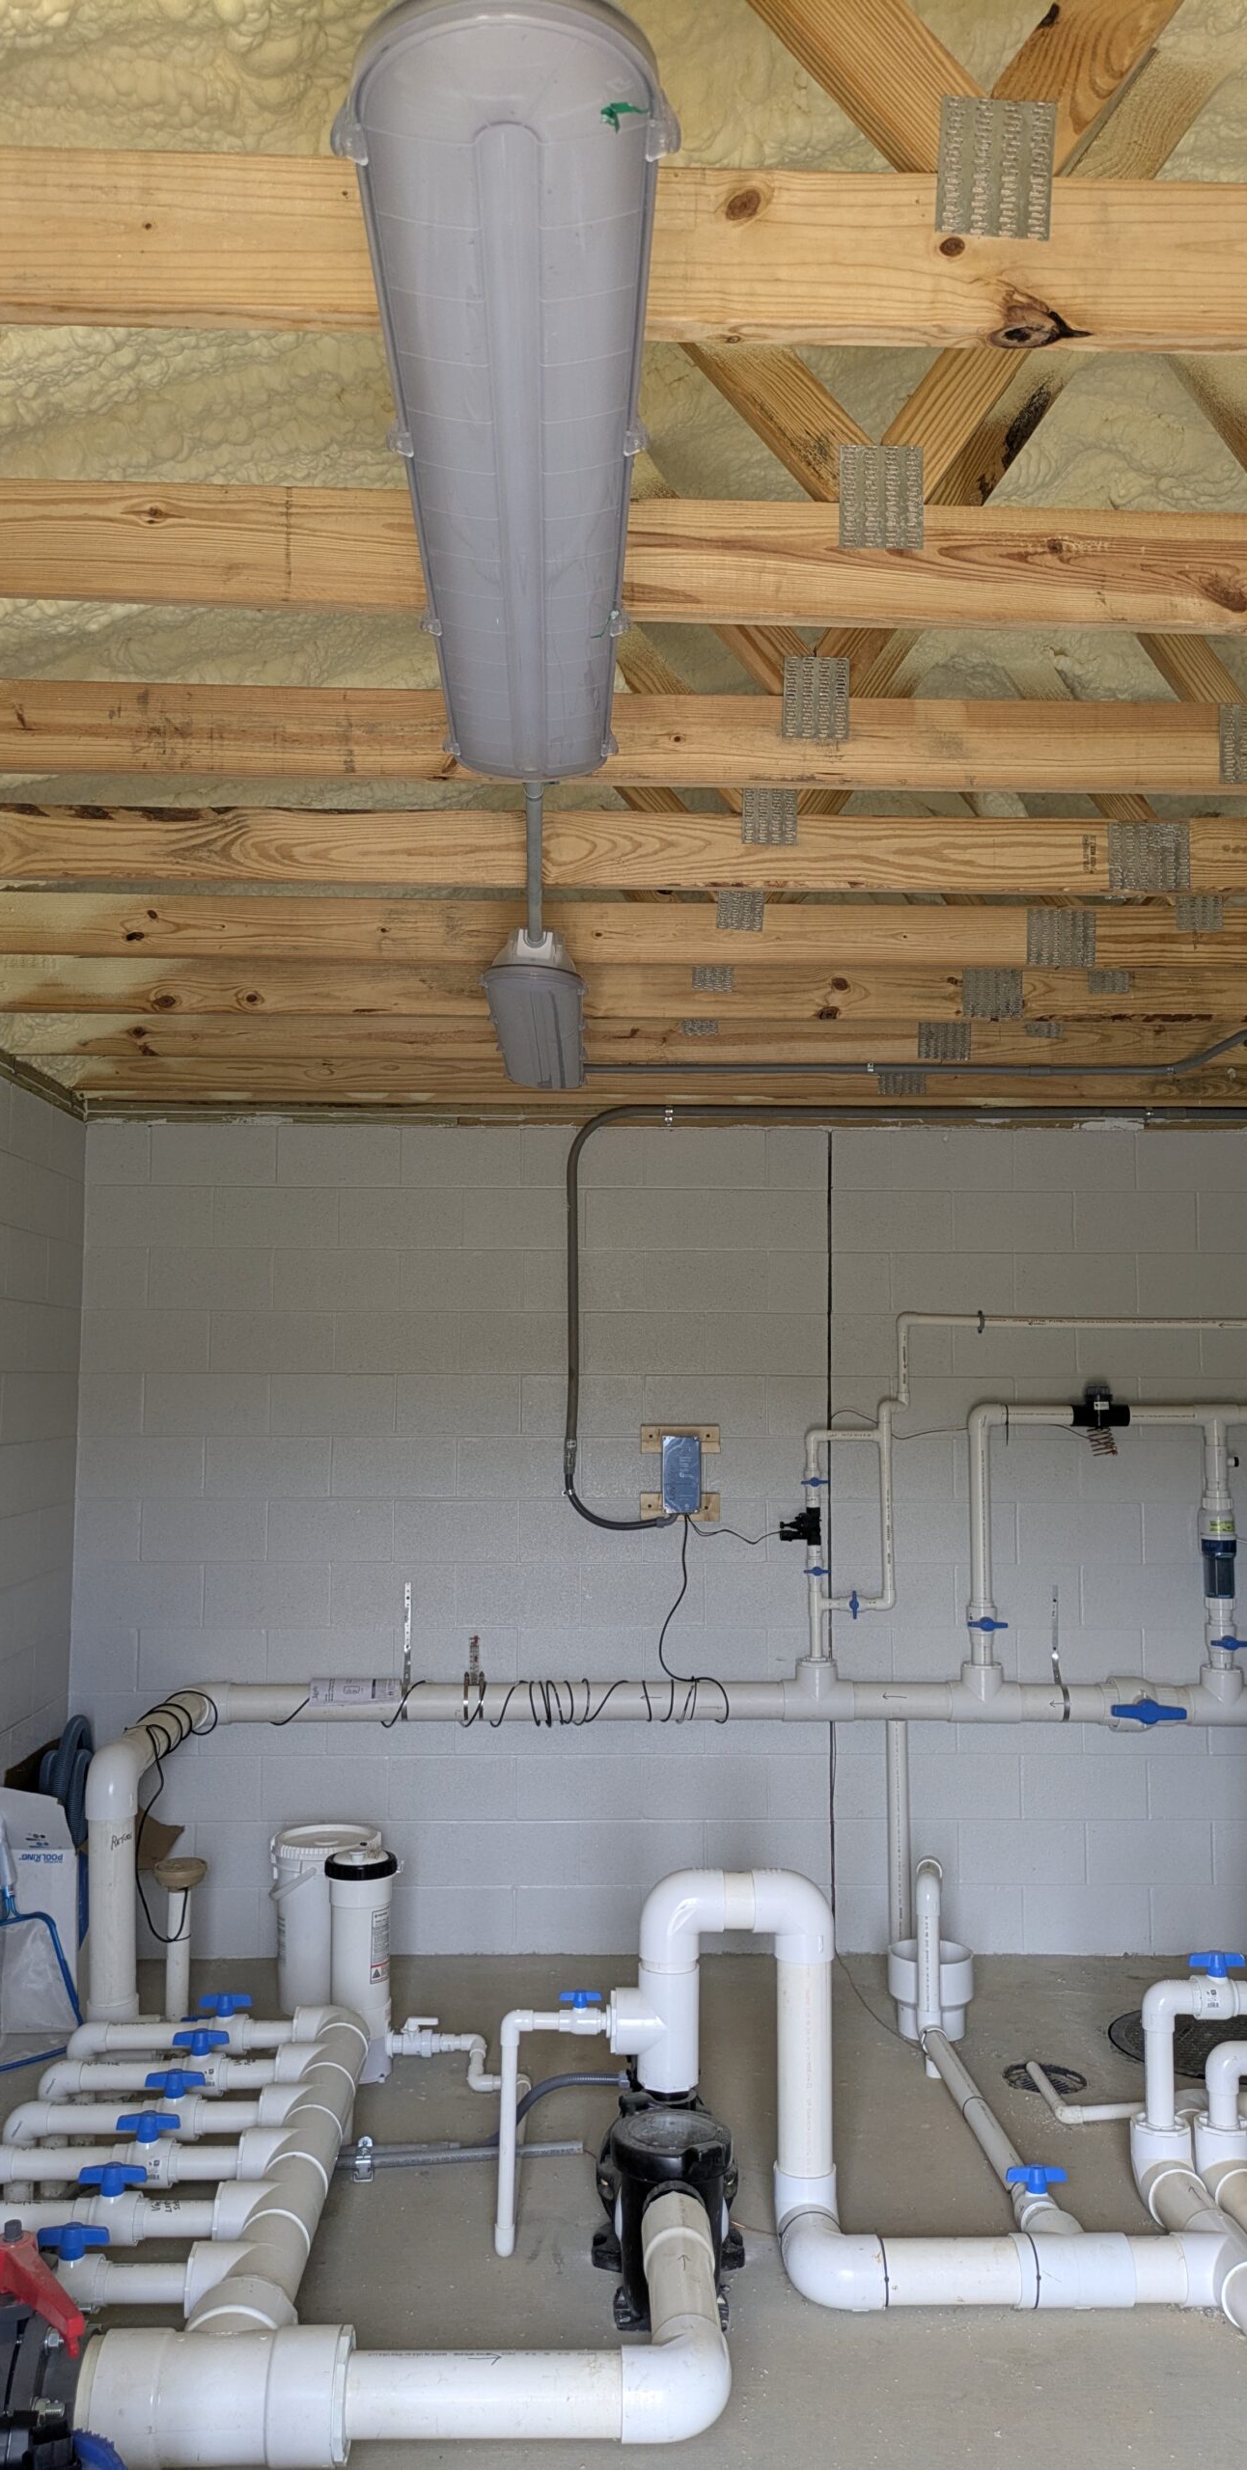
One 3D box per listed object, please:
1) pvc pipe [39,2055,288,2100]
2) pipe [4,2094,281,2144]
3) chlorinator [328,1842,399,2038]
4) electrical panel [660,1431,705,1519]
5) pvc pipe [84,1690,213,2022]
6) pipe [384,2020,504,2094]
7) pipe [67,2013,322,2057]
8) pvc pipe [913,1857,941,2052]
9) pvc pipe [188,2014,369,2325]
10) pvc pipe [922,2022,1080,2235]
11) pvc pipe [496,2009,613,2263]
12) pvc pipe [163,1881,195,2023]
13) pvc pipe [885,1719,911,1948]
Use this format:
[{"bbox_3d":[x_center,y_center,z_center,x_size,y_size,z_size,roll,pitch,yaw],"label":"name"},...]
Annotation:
[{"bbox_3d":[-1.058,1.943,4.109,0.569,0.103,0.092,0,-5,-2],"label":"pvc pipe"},{"bbox_3d":[-1.040,1.918,3.860,0.593,0.103,0.092,0,-5,-2],"label":"pipe"},{"bbox_3d":[-0.693,1.925,4.741,0.188,0.574,0.188,0,-5,0],"label":"chlorinator"},{"bbox_3d":[0.189,0.774,5.730,0.122,0.249,0.080,0,-5,-2],"label":"electrical panel"},{"bbox_3d":[-1.331,1.741,5.070,0.135,0.785,1.120,0,-5,-2],"label":"pvc pipe"},{"bbox_3d":[-0.459,2.136,4.648,0.337,0.140,0.235,0,-5,-1],"label":"pipe"},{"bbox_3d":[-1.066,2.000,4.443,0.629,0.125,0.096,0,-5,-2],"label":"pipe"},{"bbox_3d":[0.806,1.903,4.729,0.065,0.482,0.090,0,-5,-2],"label":"pvc pipe"},{"bbox_3d":[-0.704,1.946,3.748,0.200,0.144,1.545,0,-5,-2],"label":"pvc pipe"},{"bbox_3d":[0.863,2.097,4.231,0.096,0.130,1.048,1,-5,-5],"label":"pvc pipe"},{"bbox_3d":[-0.146,1.888,3.764,0.240,0.488,0.060,0,-5,-1],"label":"pvc pipe"},{"bbox_3d":[-1.250,2.034,5.012,0.061,0.398,0.061,0,-5,-1],"label":"pvc pipe"},{"bbox_3d":[0.867,1.908,5.608,0.064,0.771,0.064,0,-5,-1],"label":"pvc pipe"}]

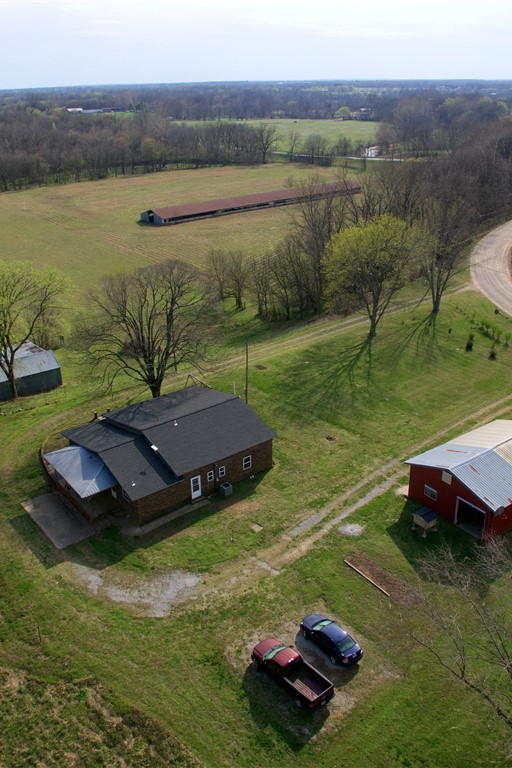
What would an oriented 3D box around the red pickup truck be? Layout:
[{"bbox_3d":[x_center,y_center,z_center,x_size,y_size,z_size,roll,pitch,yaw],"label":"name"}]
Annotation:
[{"bbox_3d":[2.093,17.430,36.210,1.970,1.840,5.550,-23,35,-37],"label":"red pickup truck"}]

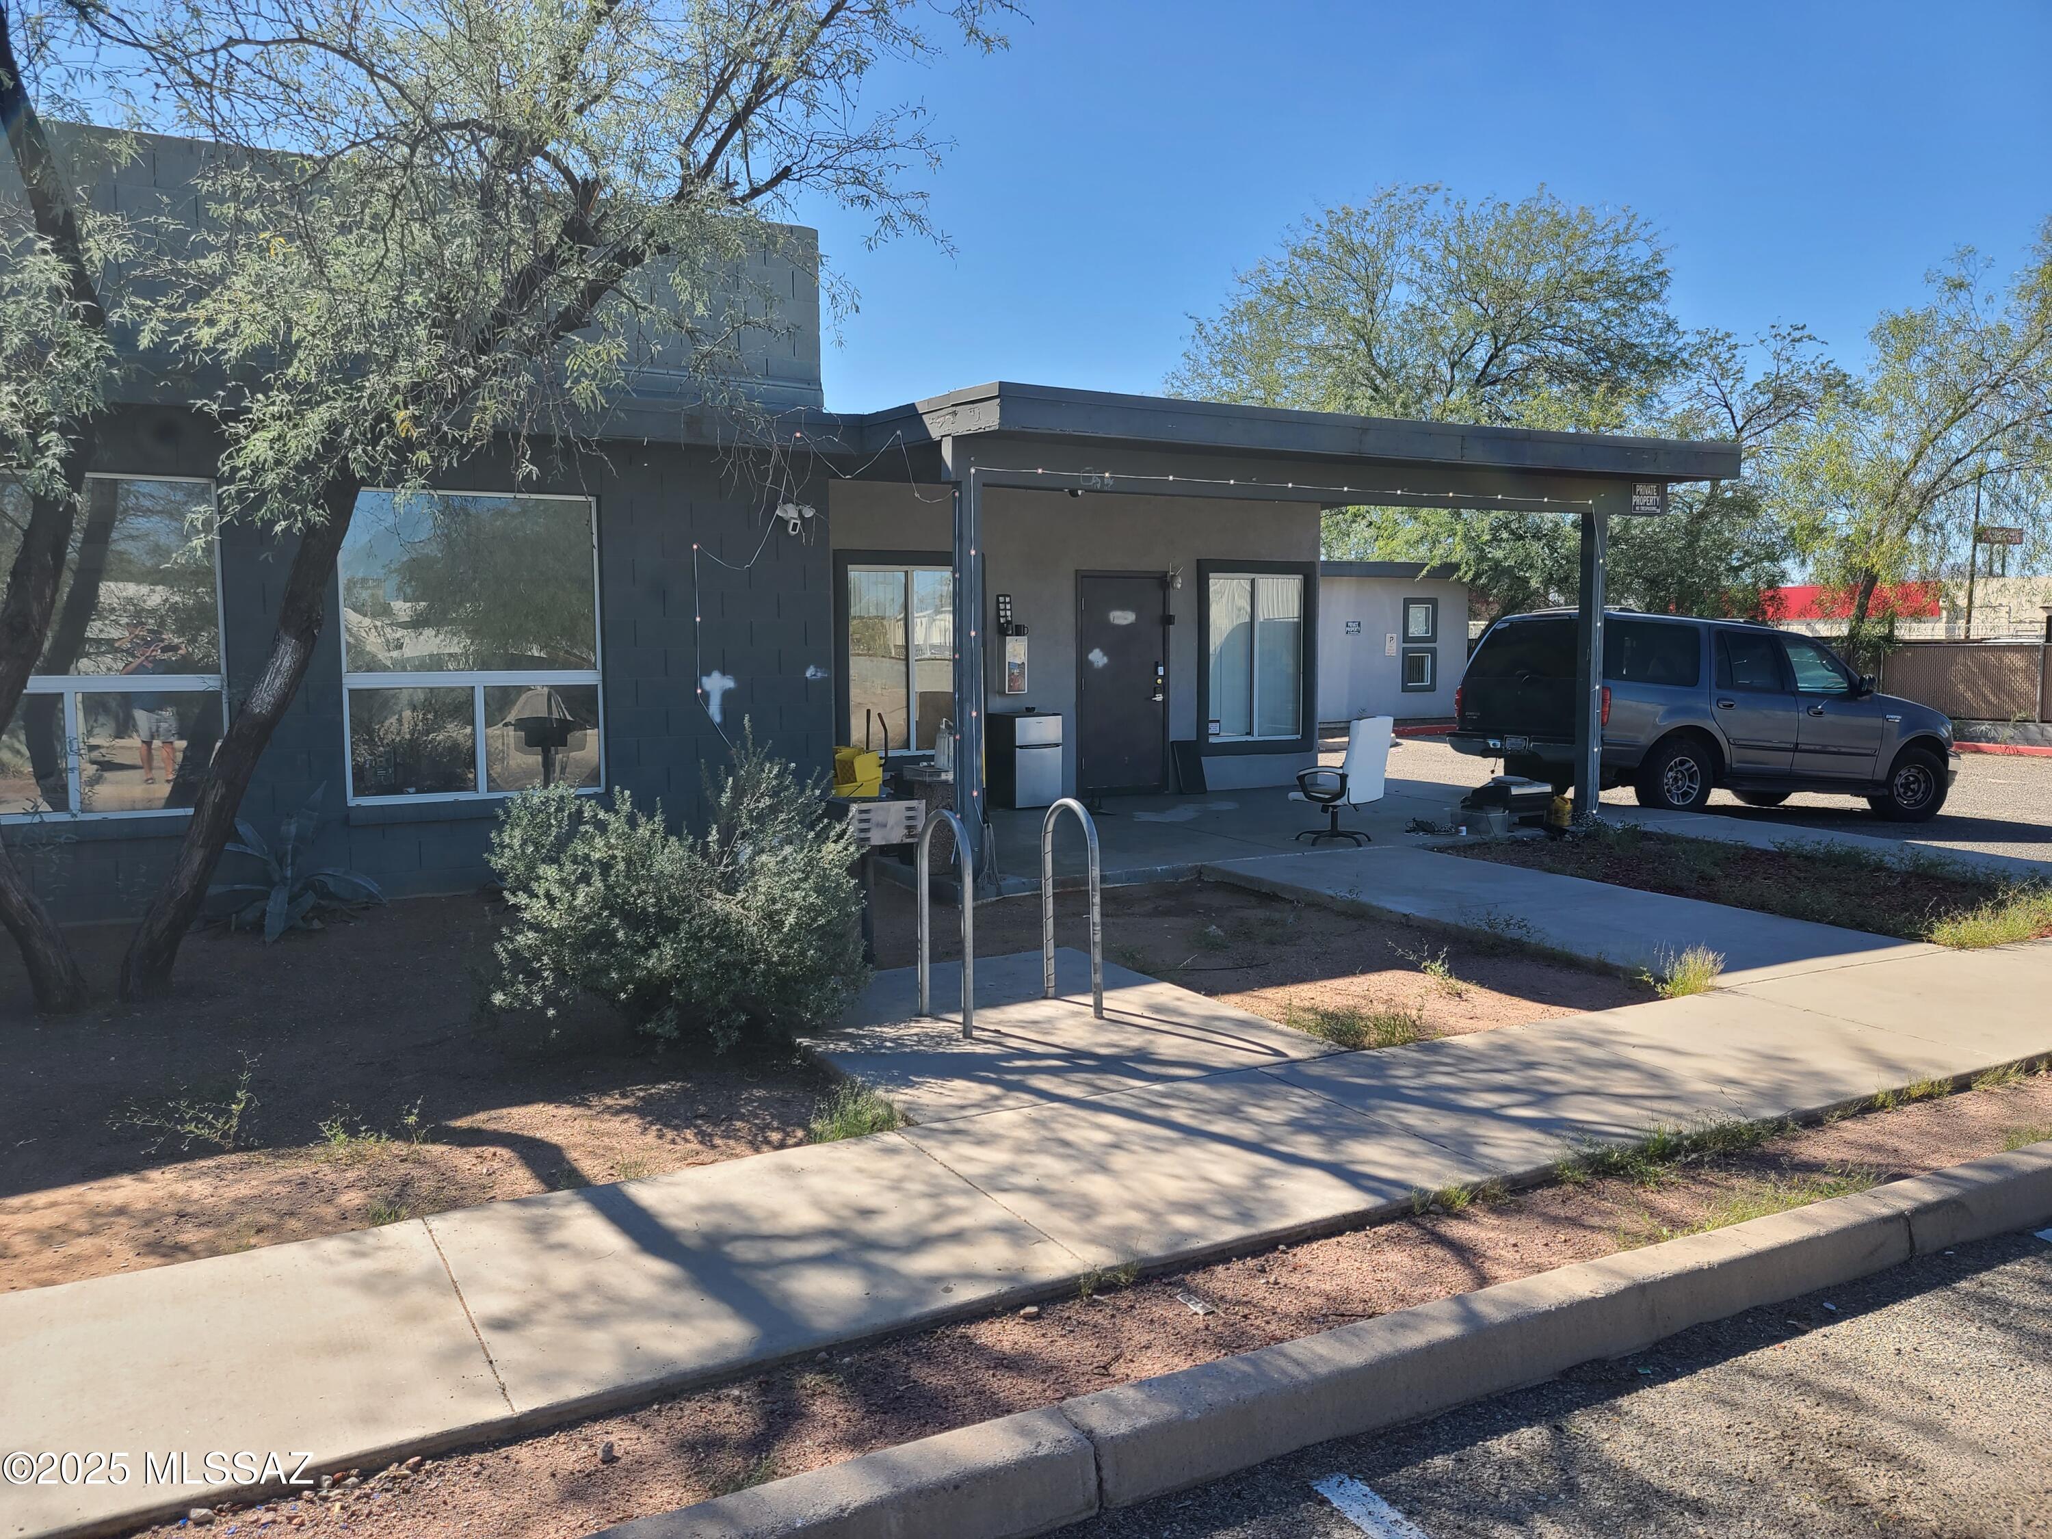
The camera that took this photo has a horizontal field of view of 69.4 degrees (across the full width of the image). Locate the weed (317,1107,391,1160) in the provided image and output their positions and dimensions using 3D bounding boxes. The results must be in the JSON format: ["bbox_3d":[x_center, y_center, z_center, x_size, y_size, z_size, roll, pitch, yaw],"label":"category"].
[{"bbox_3d":[-2.142,1.160,4.730,0.190,0.110,0.170,-3,6,-27],"label":"weed"}]

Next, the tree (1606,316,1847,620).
[{"bbox_3d":[12.029,-4.029,25.809,4.057,7.169,3.900,2,5,25],"label":"tree"}]

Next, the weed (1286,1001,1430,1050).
[{"bbox_3d":[1.401,1.025,6.088,0.460,0.115,0.360,-3,6,-27],"label":"weed"}]

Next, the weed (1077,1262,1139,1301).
[{"bbox_3d":[0.204,1.279,3.759,0.164,0.075,0.075,-3,5,-27],"label":"weed"}]

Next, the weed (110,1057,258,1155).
[{"bbox_3d":[-2.756,1.077,4.865,0.450,0.247,0.330,-3,5,-30],"label":"weed"}]

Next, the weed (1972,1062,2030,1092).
[{"bbox_3d":[3.577,1.118,5.465,0.294,0.085,0.110,-3,5,-27],"label":"weed"}]

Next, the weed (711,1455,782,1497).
[{"bbox_3d":[-0.538,1.334,2.850,0.120,0.055,0.075,-3,6,-27],"label":"weed"}]

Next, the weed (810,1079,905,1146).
[{"bbox_3d":[-0.573,1.121,4.966,0.300,0.135,0.220,-3,6,-27],"label":"weed"}]

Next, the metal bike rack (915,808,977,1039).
[{"bbox_3d":[-0.329,0.613,6.102,0.050,0.895,0.480,-3,5,-27],"label":"metal bike rack"}]

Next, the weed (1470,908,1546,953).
[{"bbox_3d":[2.613,0.865,7.957,0.250,0.140,0.310,-3,6,-27],"label":"weed"}]

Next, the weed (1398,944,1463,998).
[{"bbox_3d":[1.917,0.918,6.956,0.320,0.176,0.280,1,5,16],"label":"weed"}]

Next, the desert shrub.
[{"bbox_3d":[-1.528,0.453,6.432,1.530,1.222,1.350,-1,5,-13],"label":"desert shrub"}]

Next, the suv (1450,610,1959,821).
[{"bbox_3d":[6.937,-0.507,14.892,5.180,1.920,2.000,1,4,-22],"label":"suv"}]

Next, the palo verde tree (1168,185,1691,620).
[{"bbox_3d":[7.338,-5.603,27.434,9.364,10.066,8.500,1,5,15],"label":"palo verde tree"}]

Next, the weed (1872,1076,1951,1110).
[{"bbox_3d":[3.165,1.137,5.286,0.360,0.095,0.090,-3,6,-27],"label":"weed"}]

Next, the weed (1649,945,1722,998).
[{"bbox_3d":[2.983,0.894,6.693,0.340,0.206,0.250,2,5,24],"label":"weed"}]

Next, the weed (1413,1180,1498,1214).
[{"bbox_3d":[1.257,1.237,4.311,0.250,0.080,0.090,-3,6,-27],"label":"weed"}]

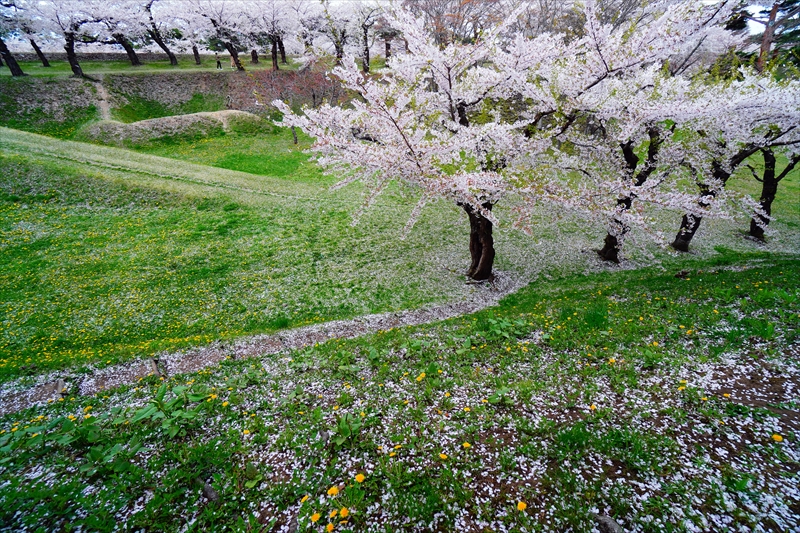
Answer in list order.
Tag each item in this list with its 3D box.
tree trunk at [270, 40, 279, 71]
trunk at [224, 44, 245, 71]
[{"bbox_3d":[-14.110,-23.779,37.588,0.630,2.860,0.600,5,34,-4],"label":"tree trunk"},{"bbox_3d":[-18.398,-23.290,37.073,0.780,2.780,0.740,-17,32,11],"label":"trunk"}]

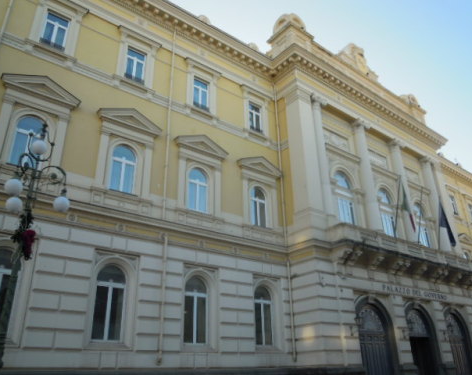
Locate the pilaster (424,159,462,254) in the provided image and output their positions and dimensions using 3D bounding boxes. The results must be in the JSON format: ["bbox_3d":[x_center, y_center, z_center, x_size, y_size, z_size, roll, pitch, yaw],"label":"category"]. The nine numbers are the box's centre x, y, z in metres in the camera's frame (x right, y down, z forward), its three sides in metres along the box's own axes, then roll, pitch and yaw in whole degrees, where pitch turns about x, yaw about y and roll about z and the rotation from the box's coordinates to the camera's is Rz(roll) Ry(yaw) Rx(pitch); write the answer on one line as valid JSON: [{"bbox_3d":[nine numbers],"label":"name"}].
[{"bbox_3d":[17.815,2.316,34.761,1.188,9.900,1.122,17,-30,-34],"label":"pilaster"}]

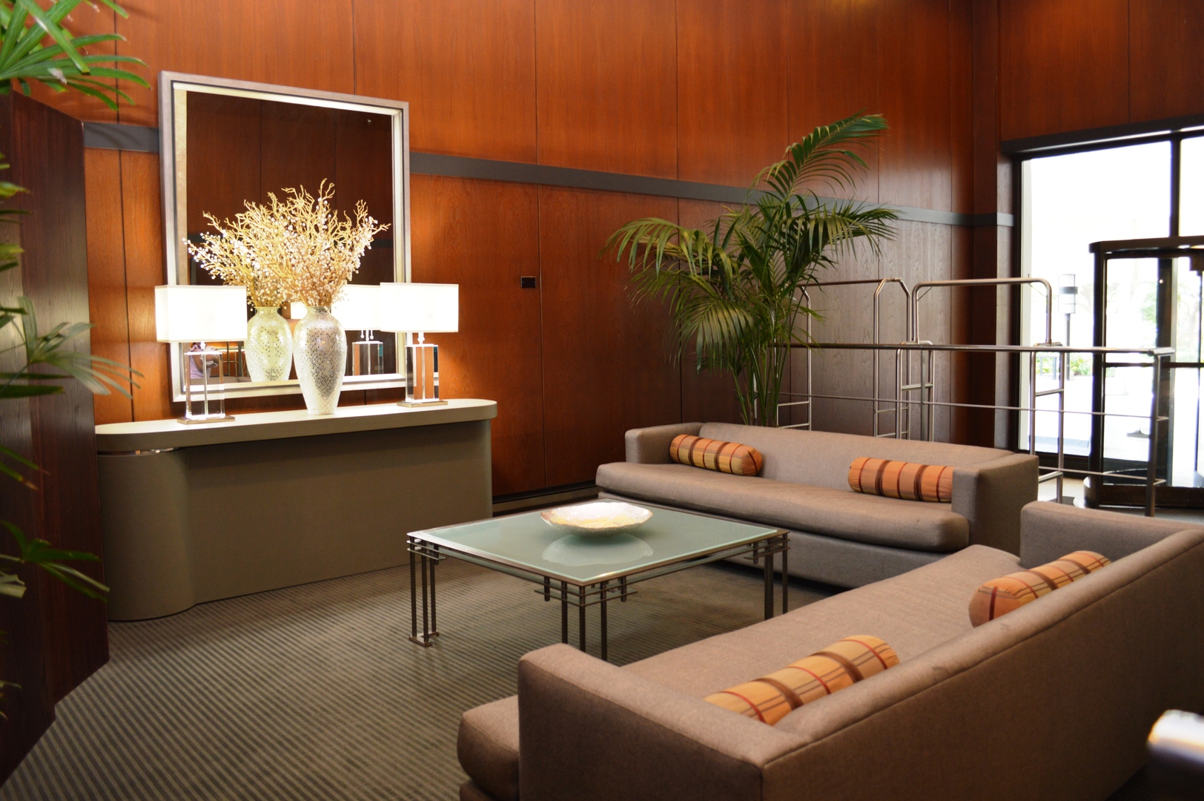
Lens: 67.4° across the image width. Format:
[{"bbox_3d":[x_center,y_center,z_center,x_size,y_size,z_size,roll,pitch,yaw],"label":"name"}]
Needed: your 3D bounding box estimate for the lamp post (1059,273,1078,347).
[{"bbox_3d":[10.602,-1.667,20.500,0.420,2.394,0.420,-5,6,-39],"label":"lamp post"}]

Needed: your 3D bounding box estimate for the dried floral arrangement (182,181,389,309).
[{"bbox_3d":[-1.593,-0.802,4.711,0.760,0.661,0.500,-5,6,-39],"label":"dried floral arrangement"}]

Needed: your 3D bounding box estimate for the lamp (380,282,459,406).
[{"bbox_3d":[-1.016,-0.305,5.016,0.377,0.666,0.267,-5,6,-39],"label":"lamp"}]

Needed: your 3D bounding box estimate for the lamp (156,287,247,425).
[{"bbox_3d":[-1.901,-0.219,4.303,0.362,0.646,0.267,-5,6,-39],"label":"lamp"}]

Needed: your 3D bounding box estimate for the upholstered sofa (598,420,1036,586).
[{"bbox_3d":[1.001,0.530,4.718,0.831,0.620,2.189,-5,6,-39],"label":"upholstered sofa"}]

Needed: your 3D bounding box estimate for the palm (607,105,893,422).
[{"bbox_3d":[1.016,-0.555,5.999,1.400,2.579,1.500,-5,6,-39],"label":"palm"}]

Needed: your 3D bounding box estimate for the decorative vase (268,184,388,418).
[{"bbox_3d":[-1.430,-0.528,4.665,0.460,1.174,0.460,-5,6,-39],"label":"decorative vase"}]

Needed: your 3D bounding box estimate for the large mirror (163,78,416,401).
[{"bbox_3d":[-1.671,-0.873,4.938,1.356,1.651,0.070,-5,6,-39],"label":"large mirror"}]

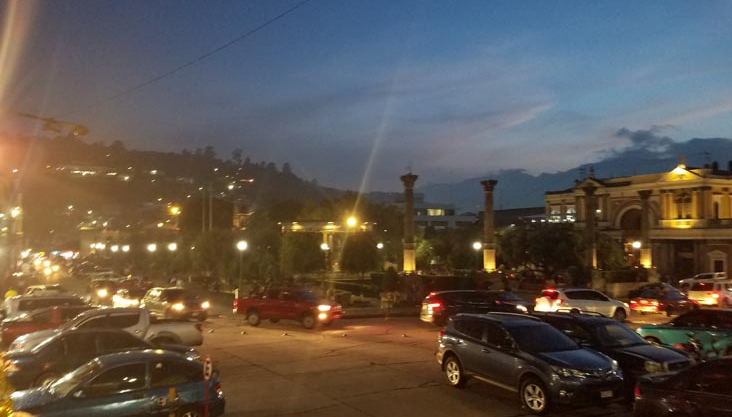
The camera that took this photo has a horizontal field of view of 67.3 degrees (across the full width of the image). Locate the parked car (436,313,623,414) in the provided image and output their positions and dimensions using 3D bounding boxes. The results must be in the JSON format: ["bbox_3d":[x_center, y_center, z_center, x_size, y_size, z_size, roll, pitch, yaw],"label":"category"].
[{"bbox_3d":[3.563,3.418,12.725,1.845,1.690,4.570,2,-5,-27],"label":"parked car"}]

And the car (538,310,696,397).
[{"bbox_3d":[5.900,3.657,14.136,1.770,1.700,4.450,2,-4,-28],"label":"car"}]

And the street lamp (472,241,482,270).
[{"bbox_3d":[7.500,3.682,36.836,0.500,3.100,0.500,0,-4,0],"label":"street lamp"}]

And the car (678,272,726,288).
[{"bbox_3d":[29.200,6.276,47.686,4.300,1.580,1.750,-1,-4,13],"label":"car"}]

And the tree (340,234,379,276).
[{"bbox_3d":[-0.550,3.902,43.837,3.100,3.600,3.100,0,-4,0],"label":"tree"}]

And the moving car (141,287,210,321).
[{"bbox_3d":[-9.519,4.799,27.400,1.750,1.500,4.450,3,-5,-37],"label":"moving car"}]

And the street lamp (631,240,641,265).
[{"bbox_3d":[21.078,4.145,43.000,0.500,3.600,0.500,2,-5,-27],"label":"street lamp"}]

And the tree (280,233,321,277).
[{"bbox_3d":[-5.718,4.191,48.000,3.500,4.300,3.500,0,-4,0],"label":"tree"}]

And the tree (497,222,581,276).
[{"bbox_3d":[11.800,3.200,37.871,5.300,4.200,5.200,0,-4,0],"label":"tree"}]

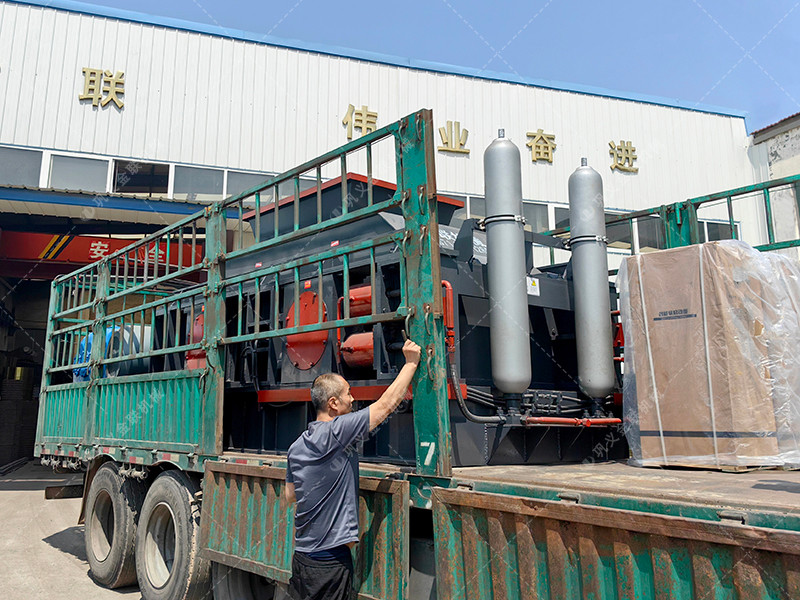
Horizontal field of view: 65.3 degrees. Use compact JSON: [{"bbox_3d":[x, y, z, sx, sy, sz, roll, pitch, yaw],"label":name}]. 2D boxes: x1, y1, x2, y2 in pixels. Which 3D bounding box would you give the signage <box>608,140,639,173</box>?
[{"bbox_3d":[7.184,-4.599,19.949,1.055,1.038,0.100,3,-11,-15],"label":"signage"}]

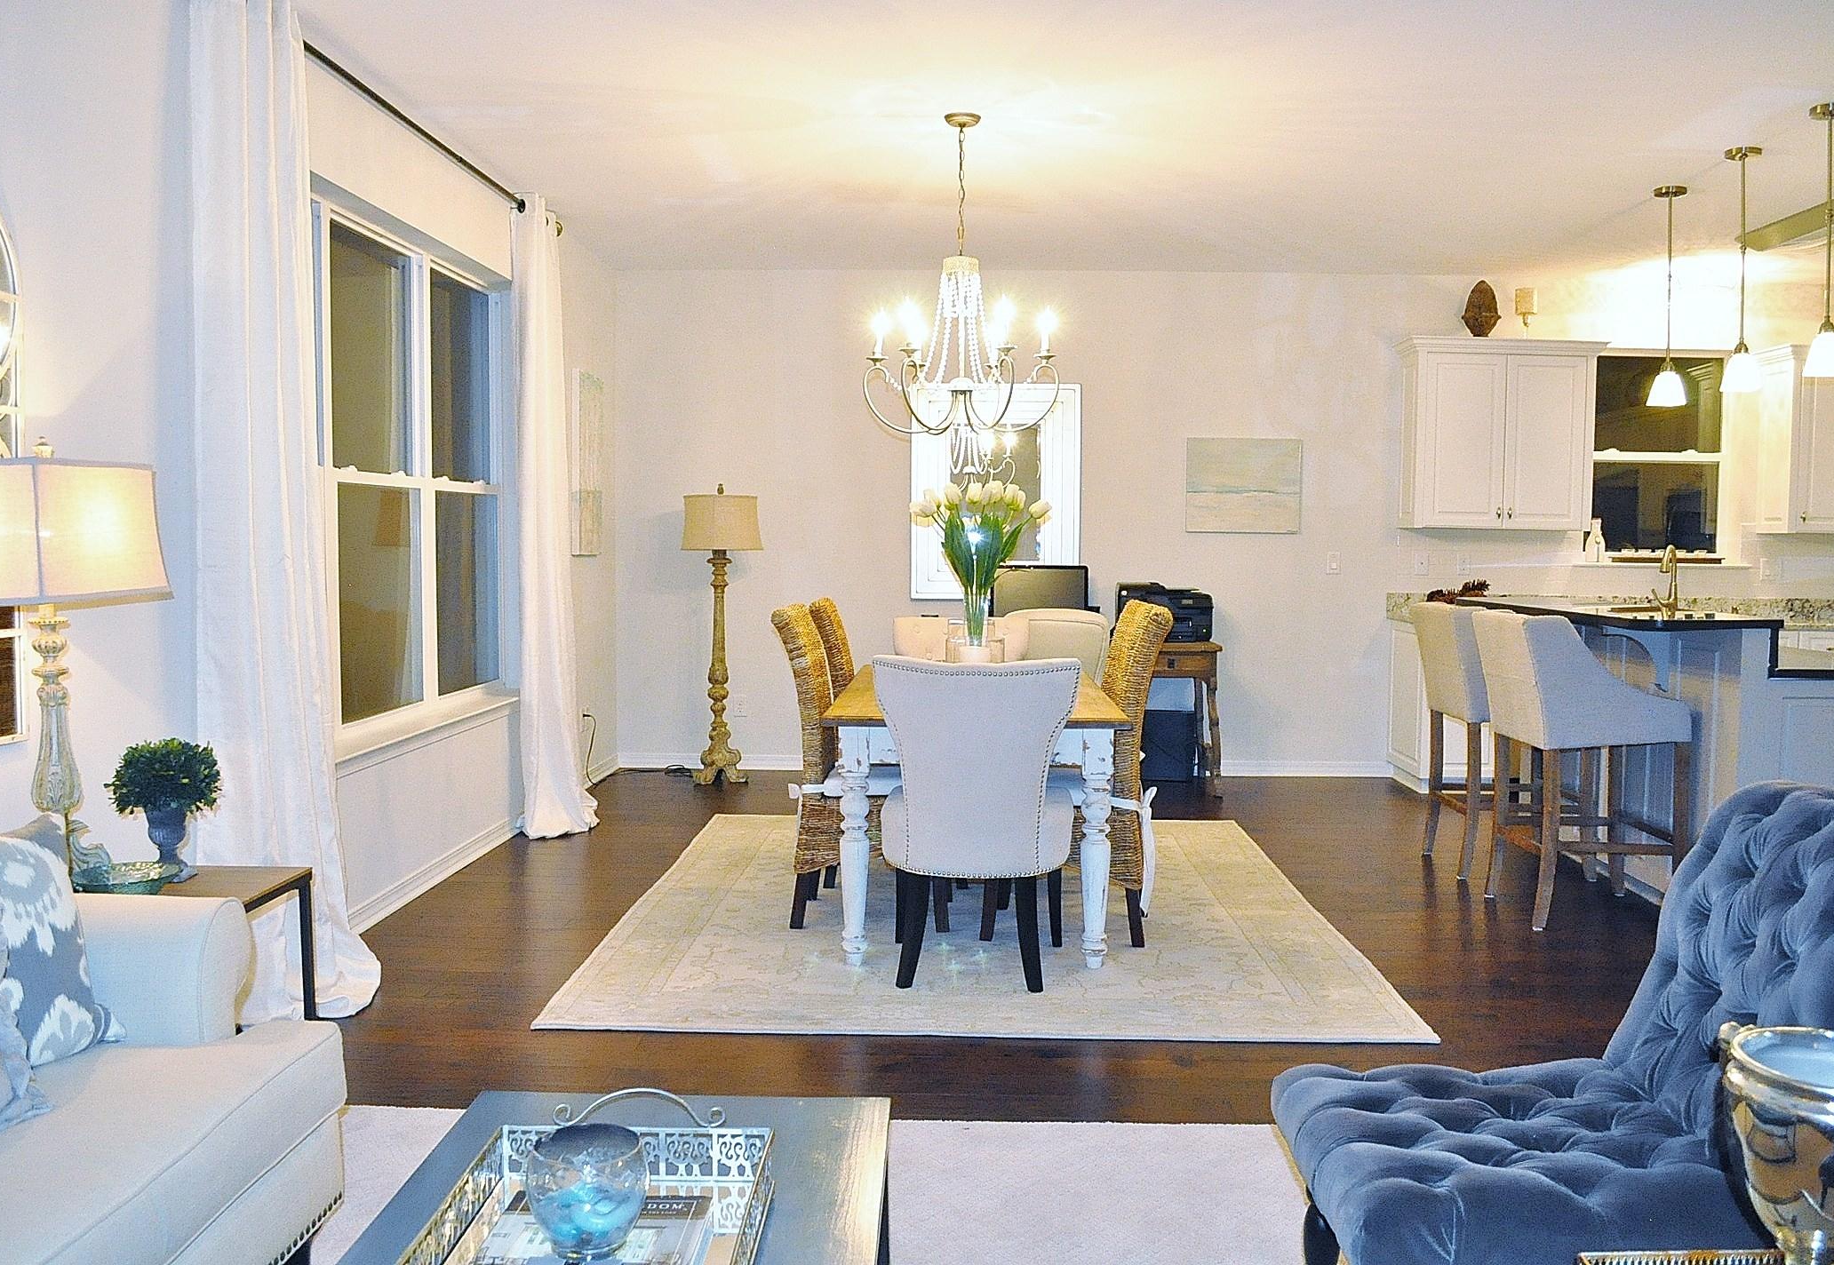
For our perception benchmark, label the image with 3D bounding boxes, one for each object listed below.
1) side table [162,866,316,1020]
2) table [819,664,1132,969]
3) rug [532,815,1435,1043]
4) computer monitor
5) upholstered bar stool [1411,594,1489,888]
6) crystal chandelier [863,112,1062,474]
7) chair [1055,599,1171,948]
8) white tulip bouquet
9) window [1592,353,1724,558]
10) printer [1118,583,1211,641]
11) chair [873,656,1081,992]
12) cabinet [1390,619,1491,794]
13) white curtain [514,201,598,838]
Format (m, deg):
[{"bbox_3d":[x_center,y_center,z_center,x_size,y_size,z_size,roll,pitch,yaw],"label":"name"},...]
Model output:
[{"bbox_3d":[-1.583,0.811,2.898,0.510,0.575,0.490,1,4,2],"label":"side table"},{"bbox_3d":[0.208,0.585,5.202,0.930,0.770,1.820,1,4,2],"label":"table"},{"bbox_3d":[0.220,0.959,5.202,2.400,0.012,2.900,0,4,2],"label":"rug"},{"bbox_3d":[0.647,-0.154,7.509,0.530,0.390,0.180,0,4,2],"label":"computer monitor"},{"bbox_3d":[2.358,0.424,5.754,0.570,1.060,0.520,1,4,2],"label":"upholstered bar stool"},{"bbox_3d":[0.160,-1.234,4.998,0.700,1.100,0.700,0,4,2],"label":"crystal chandelier"},{"bbox_3d":[0.517,0.447,4.813,0.610,1.090,0.480,1,4,2],"label":"chair"},{"bbox_3d":[0.226,-0.200,5.113,0.500,0.690,0.450,0,4,2],"label":"white tulip bouquet"},{"bbox_3d":[4.017,-0.963,7.789,0.800,1.130,0.090,0,4,2],"label":"window"},{"bbox_3d":[1.296,-0.115,7.590,0.460,0.315,0.400,1,4,2],"label":"printer"},{"bbox_3d":[0.182,0.533,4.365,0.590,0.975,0.620,0,4,2],"label":"chair"},{"bbox_3d":[2.803,0.390,7.576,0.400,0.880,0.610,0,4,2],"label":"cabinet"},{"bbox_3d":[-1.625,-0.490,6.377,0.230,2.730,0.640,1,4,2],"label":"white curtain"}]

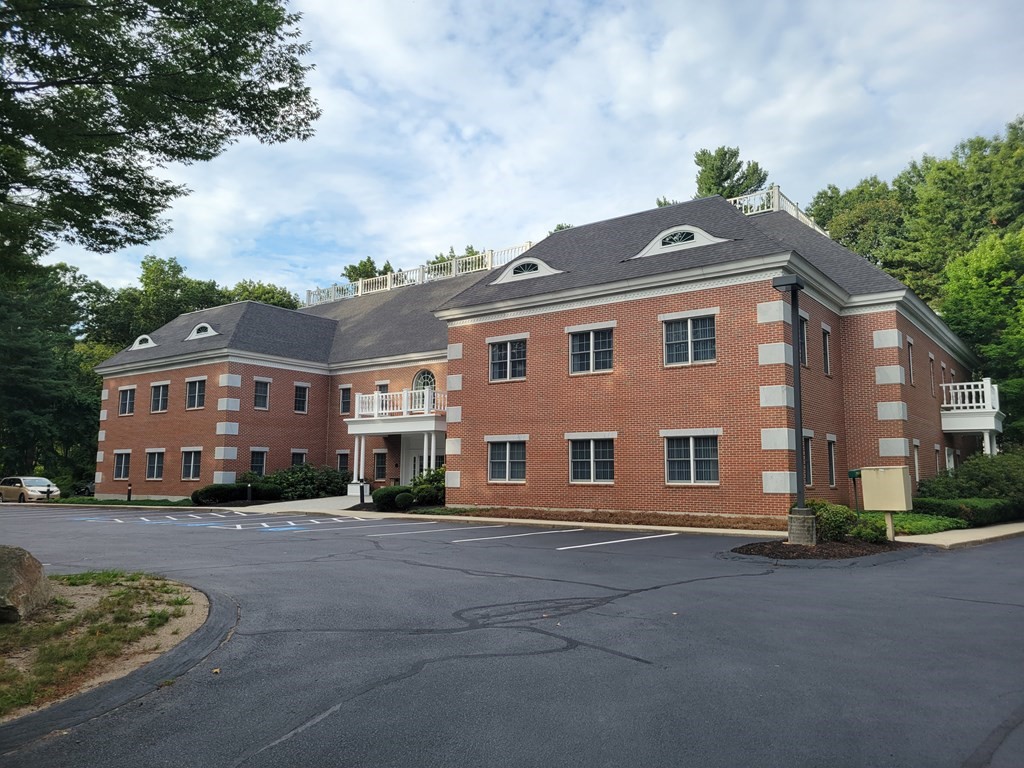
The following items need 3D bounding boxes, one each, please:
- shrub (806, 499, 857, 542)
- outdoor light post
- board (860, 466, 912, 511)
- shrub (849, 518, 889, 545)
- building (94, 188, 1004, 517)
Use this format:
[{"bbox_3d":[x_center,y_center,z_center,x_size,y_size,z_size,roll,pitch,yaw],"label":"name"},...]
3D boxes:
[{"bbox_3d":[7.513,3.230,18.200,1.180,0.980,1.100,-5,-9,37],"label":"shrub"},{"bbox_3d":[6.502,0.585,17.709,0.660,6.100,0.620,-5,-9,37],"label":"outdoor light post"},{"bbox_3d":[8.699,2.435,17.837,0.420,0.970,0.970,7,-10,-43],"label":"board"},{"bbox_3d":[8.297,3.410,17.900,0.850,0.600,0.800,-5,-9,37],"label":"shrub"},{"bbox_3d":[-0.327,-0.654,45.631,47.600,14.750,28.800,-5,-9,37],"label":"building"}]

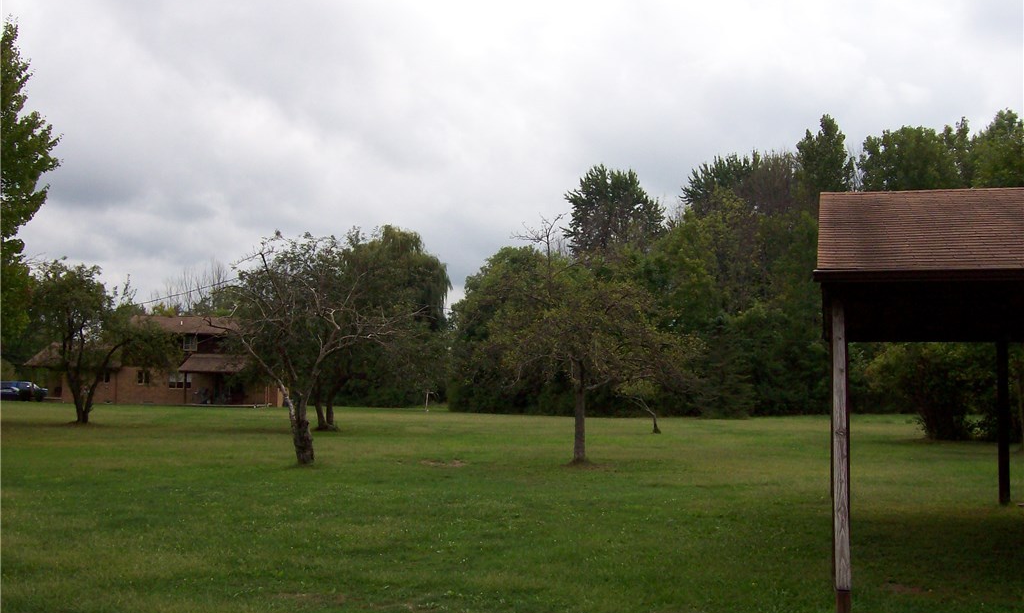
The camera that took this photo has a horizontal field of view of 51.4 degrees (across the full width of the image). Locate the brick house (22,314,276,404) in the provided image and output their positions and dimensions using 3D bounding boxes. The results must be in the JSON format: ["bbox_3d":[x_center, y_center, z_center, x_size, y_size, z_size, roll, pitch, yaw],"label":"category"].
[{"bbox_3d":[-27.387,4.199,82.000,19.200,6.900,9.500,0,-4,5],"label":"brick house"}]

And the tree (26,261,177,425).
[{"bbox_3d":[-14.812,1.266,38.500,5.210,5.930,5.000,1,-4,0],"label":"tree"}]

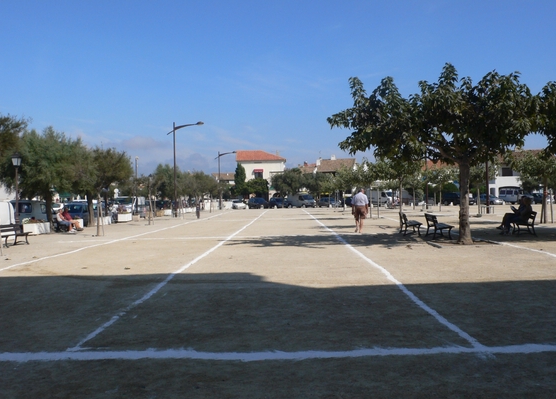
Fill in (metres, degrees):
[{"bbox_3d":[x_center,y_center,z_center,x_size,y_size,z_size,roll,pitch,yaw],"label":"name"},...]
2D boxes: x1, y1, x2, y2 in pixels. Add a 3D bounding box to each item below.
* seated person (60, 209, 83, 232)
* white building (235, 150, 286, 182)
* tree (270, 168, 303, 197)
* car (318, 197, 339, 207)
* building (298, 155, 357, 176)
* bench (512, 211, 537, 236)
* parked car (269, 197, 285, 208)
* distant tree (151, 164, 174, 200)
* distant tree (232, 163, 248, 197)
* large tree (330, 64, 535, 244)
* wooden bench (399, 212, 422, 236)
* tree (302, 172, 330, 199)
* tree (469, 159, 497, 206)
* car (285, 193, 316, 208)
[{"bbox_3d":[-10.341,1.028,26.947,0.900,1.220,0.520,-1,0,13],"label":"seated person"},{"bbox_3d":[-2.855,-3.258,89.500,8.200,9.400,9.000,-1,0,0],"label":"white building"},{"bbox_3d":[1.228,-1.432,72.700,4.400,5.300,4.400,-1,0,0],"label":"tree"},{"bbox_3d":[7.178,0.329,75.000,1.700,1.450,4.100,-1,0,-24],"label":"car"},{"bbox_3d":[9.010,-3.420,97.000,11.000,8.700,9.000,-1,0,-4],"label":"building"},{"bbox_3d":[8.481,0.846,18.348,0.670,0.800,1.650,-1,0,18],"label":"bench"},{"bbox_3d":[0.069,0.470,73.500,1.700,1.450,4.100,-1,0,-20],"label":"parked car"},{"bbox_3d":[-10.976,-0.892,51.488,2.900,4.850,2.900,-1,0,0],"label":"distant tree"},{"bbox_3d":[-5.770,-2.179,82.000,2.300,6.900,2.300,-1,0,0],"label":"distant tree"},{"bbox_3d":[4.797,-1.418,16.600,6.200,5.500,5.600,-1,0,0],"label":"large tree"},{"bbox_3d":[4.979,0.916,19.950,0.640,0.800,1.750,-1,0,9],"label":"wooden bench"},{"bbox_3d":[5.166,-1.244,71.500,3.800,4.700,3.700,-1,0,0],"label":"tree"},{"bbox_3d":[14.025,-0.873,37.291,2.500,3.800,2.500,-1,0,0],"label":"tree"},{"bbox_3d":[3.236,0.083,74.000,1.950,2.100,4.800,-1,0,-35],"label":"car"}]

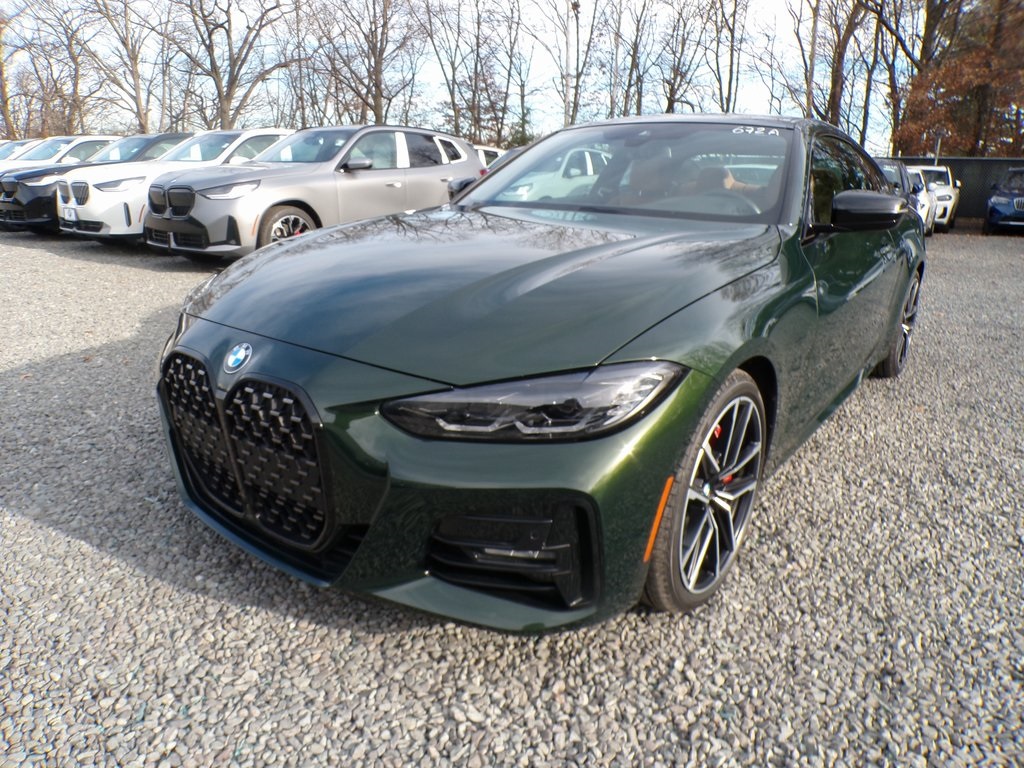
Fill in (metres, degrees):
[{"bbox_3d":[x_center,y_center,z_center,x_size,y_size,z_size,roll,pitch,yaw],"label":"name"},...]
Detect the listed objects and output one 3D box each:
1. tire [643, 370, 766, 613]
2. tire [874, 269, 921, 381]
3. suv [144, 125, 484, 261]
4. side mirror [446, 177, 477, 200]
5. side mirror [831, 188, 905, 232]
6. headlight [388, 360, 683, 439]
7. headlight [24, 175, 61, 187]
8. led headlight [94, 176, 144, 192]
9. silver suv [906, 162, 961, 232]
[{"bbox_3d":[0.465,0.262,1.911,0.235,0.660,0.660,14,21,36],"label":"tire"},{"bbox_3d":[2.163,-0.380,4.109,0.260,0.660,0.660,13,21,35],"label":"tire"},{"bbox_3d":[-2.383,-2.557,9.445,1.950,1.660,4.750,12,20,32],"label":"suv"},{"bbox_3d":[-0.238,-0.947,3.509,0.250,0.155,0.160,13,21,35],"label":"side mirror"},{"bbox_3d":[1.223,-0.609,2.471,0.250,0.155,0.160,13,21,35],"label":"side mirror"},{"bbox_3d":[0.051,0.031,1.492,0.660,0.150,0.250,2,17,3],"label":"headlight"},{"bbox_3d":[-7.053,-3.058,10.660,0.640,0.200,0.260,1,17,0],"label":"headlight"},{"bbox_3d":[-5.036,-2.557,9.083,0.660,0.200,0.260,1,17,0],"label":"led headlight"},{"bbox_3d":[11.026,-5.177,19.399,1.880,1.650,4.500,11,19,29],"label":"silver suv"}]

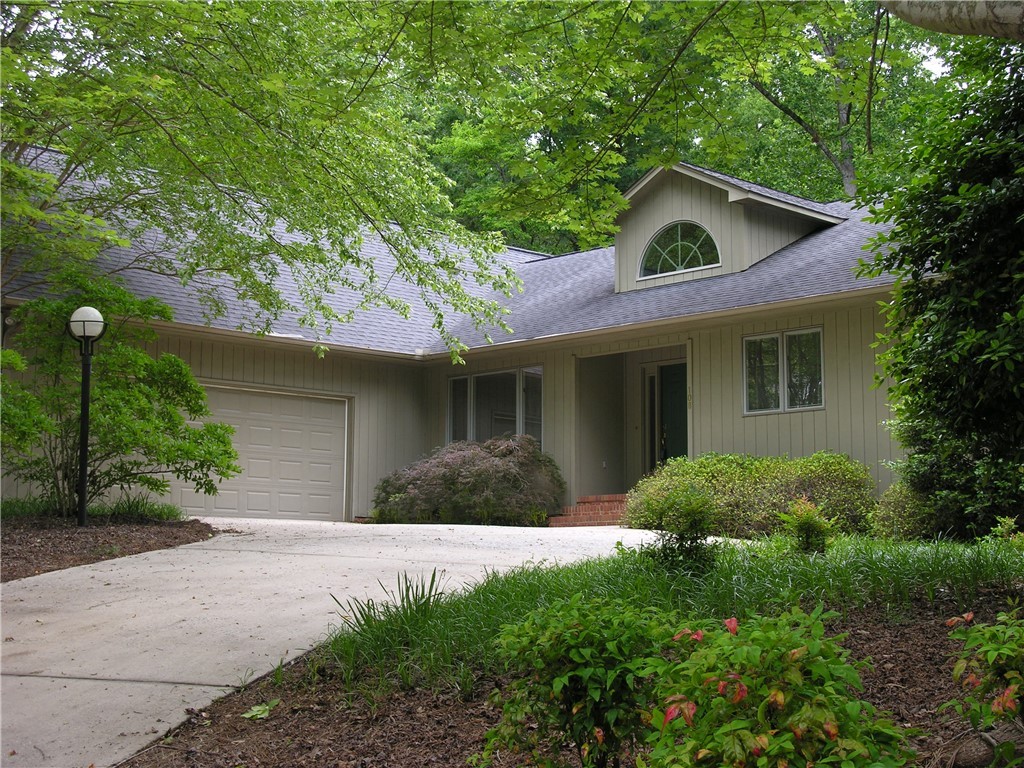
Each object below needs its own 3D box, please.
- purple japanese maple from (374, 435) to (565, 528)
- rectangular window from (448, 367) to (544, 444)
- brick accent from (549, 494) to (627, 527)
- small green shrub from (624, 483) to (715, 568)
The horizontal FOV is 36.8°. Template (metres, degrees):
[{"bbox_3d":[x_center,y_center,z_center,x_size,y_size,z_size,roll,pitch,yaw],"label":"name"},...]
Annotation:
[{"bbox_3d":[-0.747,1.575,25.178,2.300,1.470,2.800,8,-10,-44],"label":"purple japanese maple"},{"bbox_3d":[-0.334,0.551,26.740,0.120,1.530,2.433,8,-10,-44],"label":"rectangular window"},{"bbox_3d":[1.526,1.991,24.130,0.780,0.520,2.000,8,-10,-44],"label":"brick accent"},{"bbox_3d":[1.398,1.233,13.400,0.780,0.760,0.720,0,-7,6],"label":"small green shrub"}]

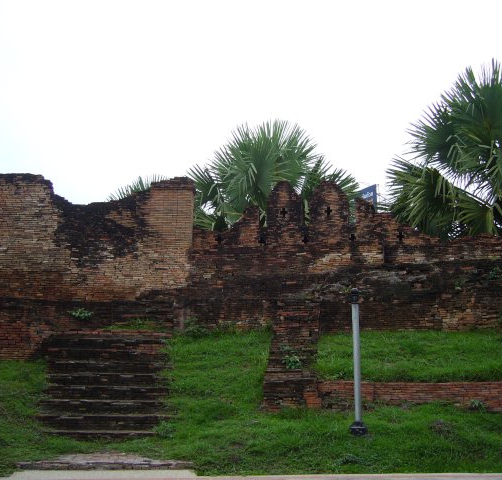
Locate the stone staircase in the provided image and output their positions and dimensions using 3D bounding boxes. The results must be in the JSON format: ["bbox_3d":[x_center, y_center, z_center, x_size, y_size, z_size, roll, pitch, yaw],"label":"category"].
[{"bbox_3d":[-2.420,2.353,11.207,2.150,1.650,2.000,0,-8,-2],"label":"stone staircase"}]

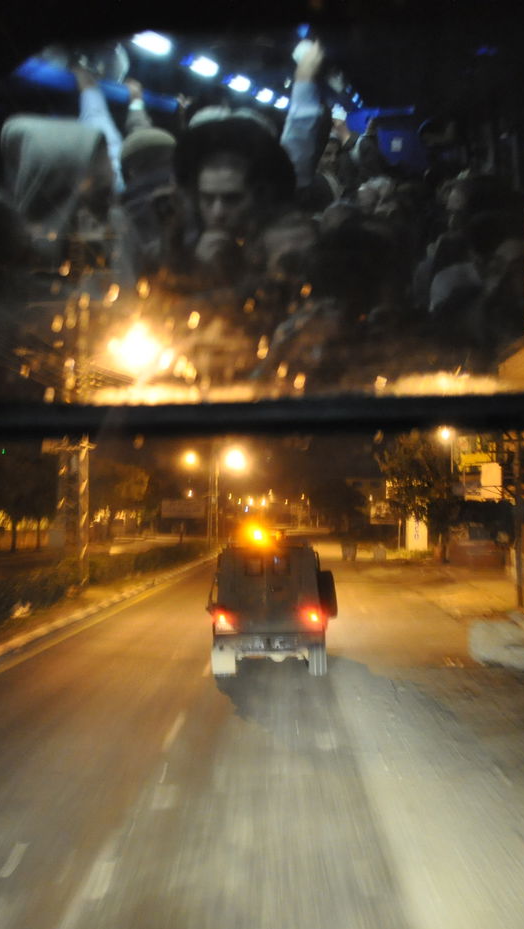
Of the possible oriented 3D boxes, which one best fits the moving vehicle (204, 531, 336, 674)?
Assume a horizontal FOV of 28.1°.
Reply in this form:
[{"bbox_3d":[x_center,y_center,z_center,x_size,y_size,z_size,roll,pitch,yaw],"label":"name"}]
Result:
[{"bbox_3d":[0.190,2.290,17.900,2.080,2.220,4.600,0,-4,0],"label":"moving vehicle"}]

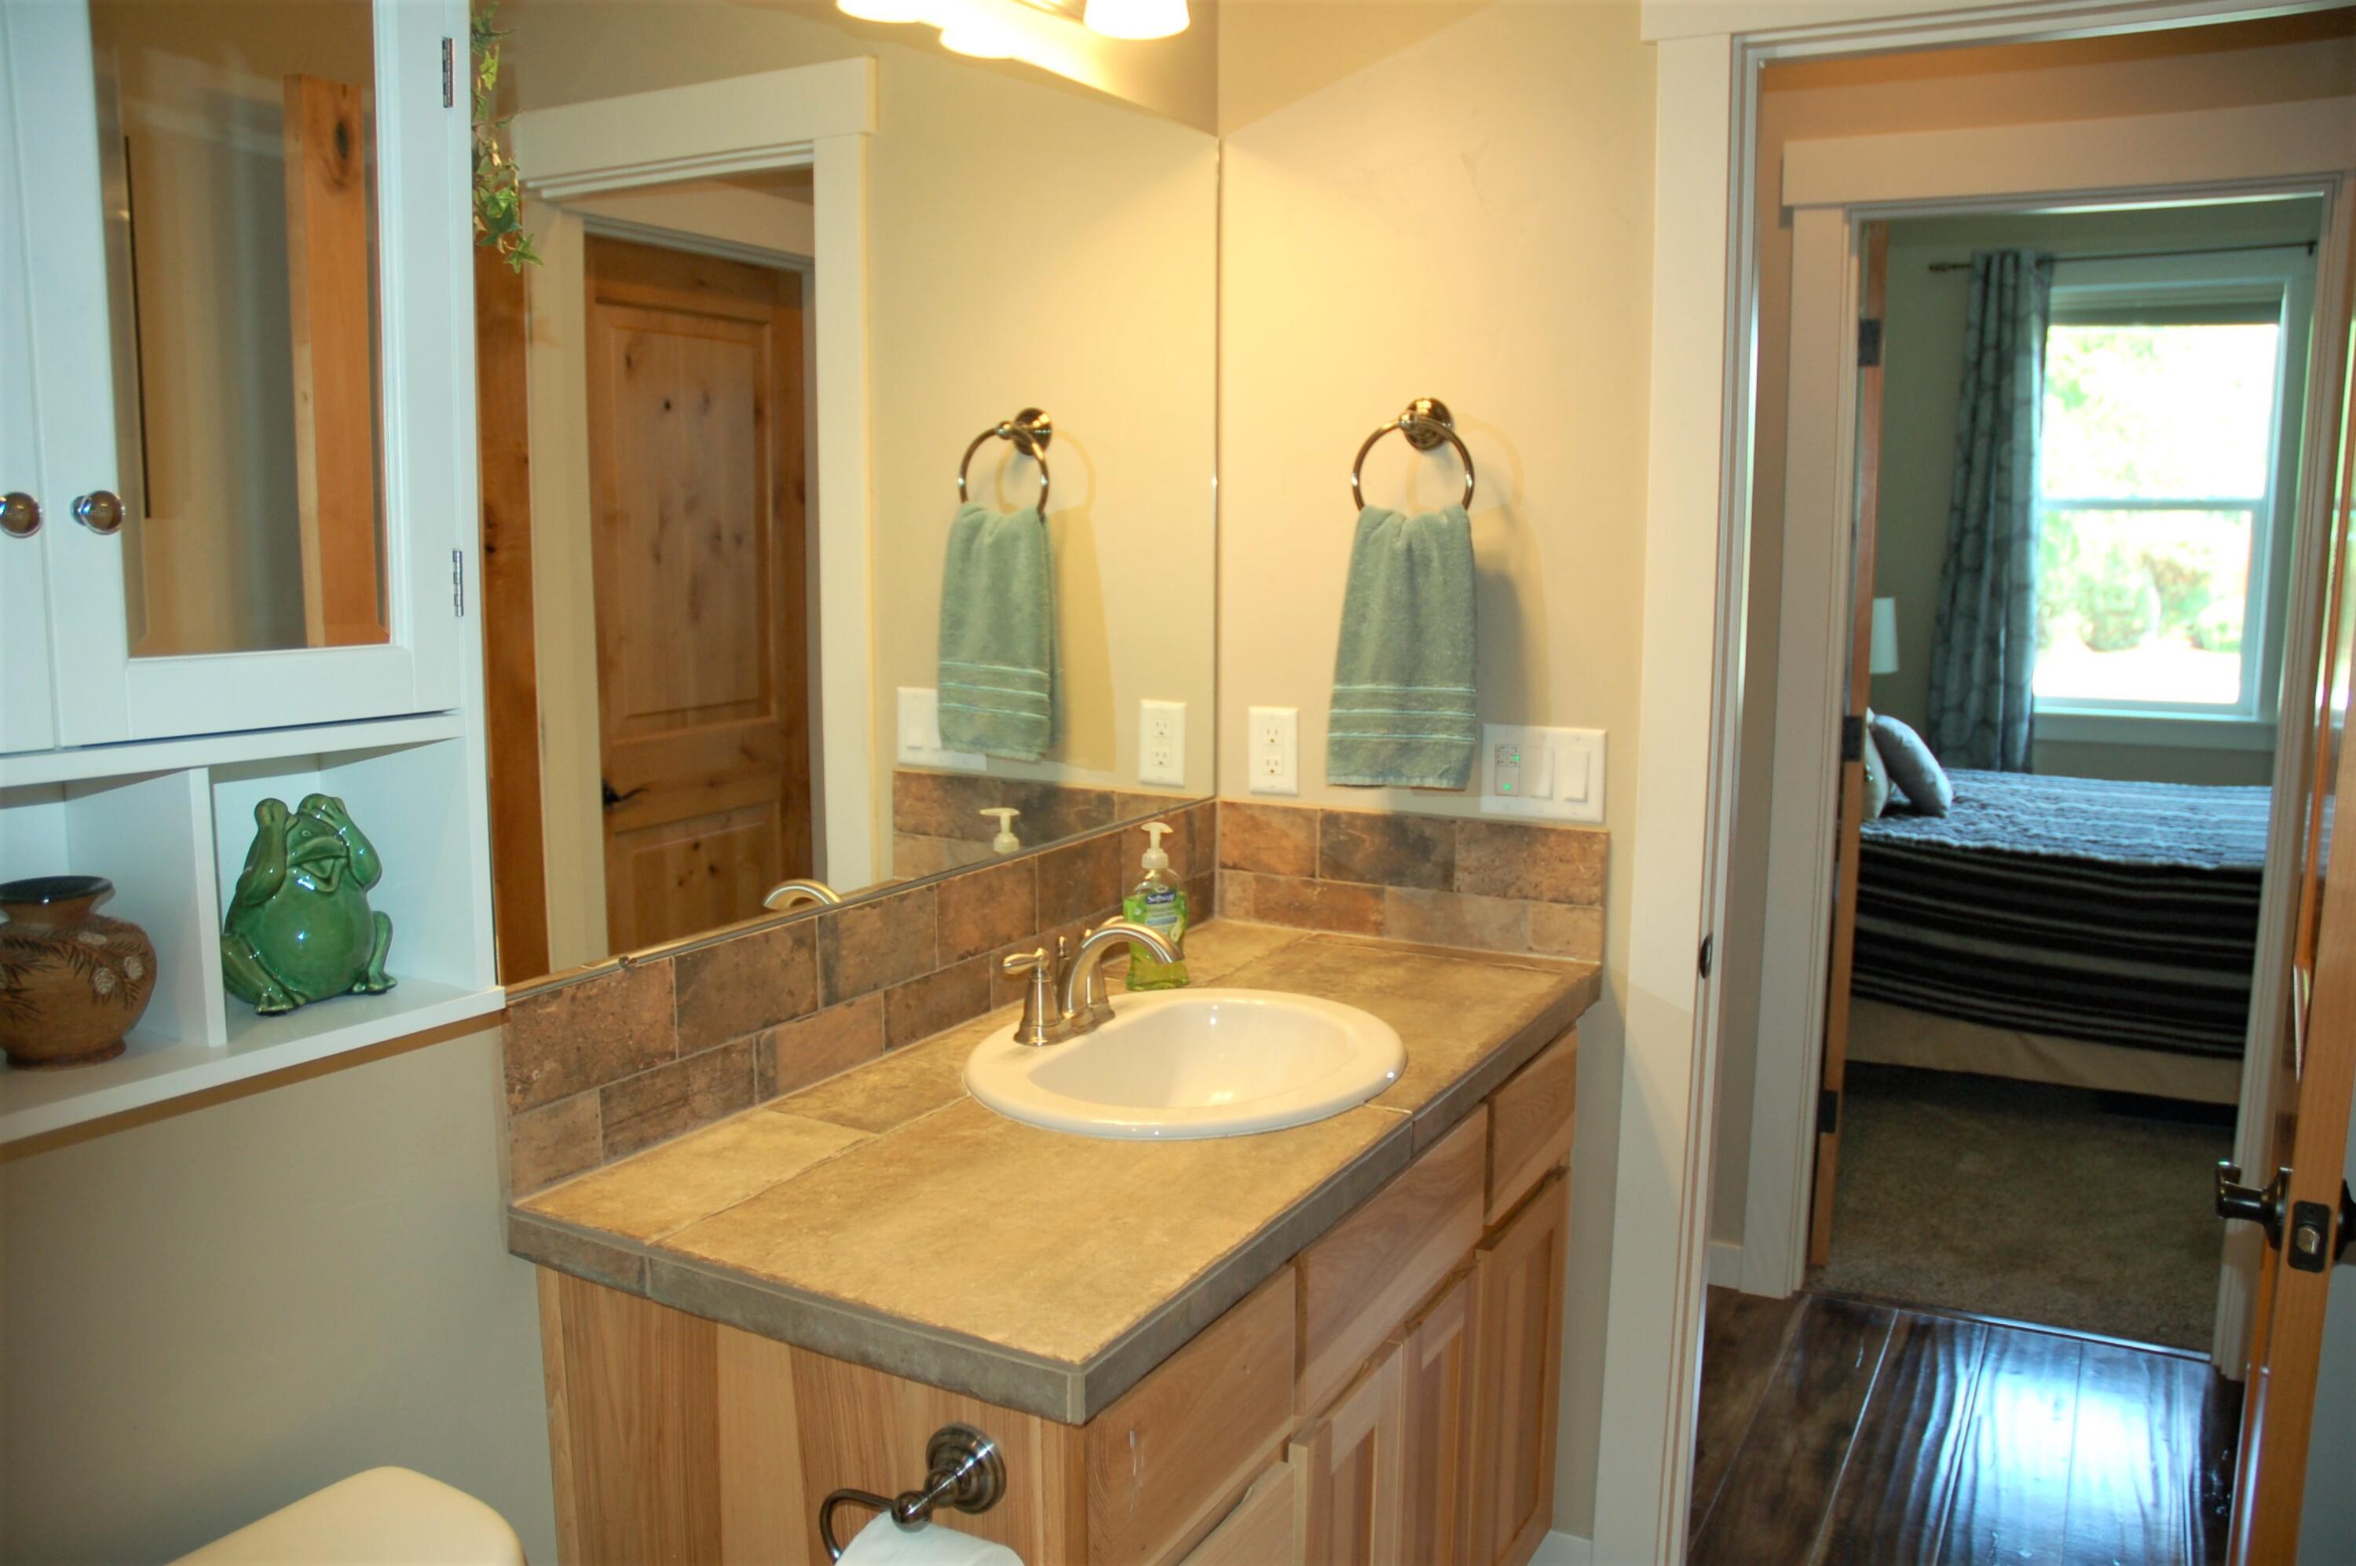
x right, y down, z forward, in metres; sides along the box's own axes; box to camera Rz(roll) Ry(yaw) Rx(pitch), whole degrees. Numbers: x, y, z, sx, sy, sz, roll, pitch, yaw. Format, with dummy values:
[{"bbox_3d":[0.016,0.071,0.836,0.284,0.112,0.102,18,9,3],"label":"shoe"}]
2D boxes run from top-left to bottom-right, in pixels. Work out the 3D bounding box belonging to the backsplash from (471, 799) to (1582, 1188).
[{"bbox_3d":[-0.004,0.207,1.859,0.567,0.174,1.265,5,10,29],"label":"backsplash"}]

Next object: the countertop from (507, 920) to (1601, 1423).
[{"bbox_3d":[-0.005,0.314,1.875,0.567,0.041,1.265,5,10,29],"label":"countertop"}]

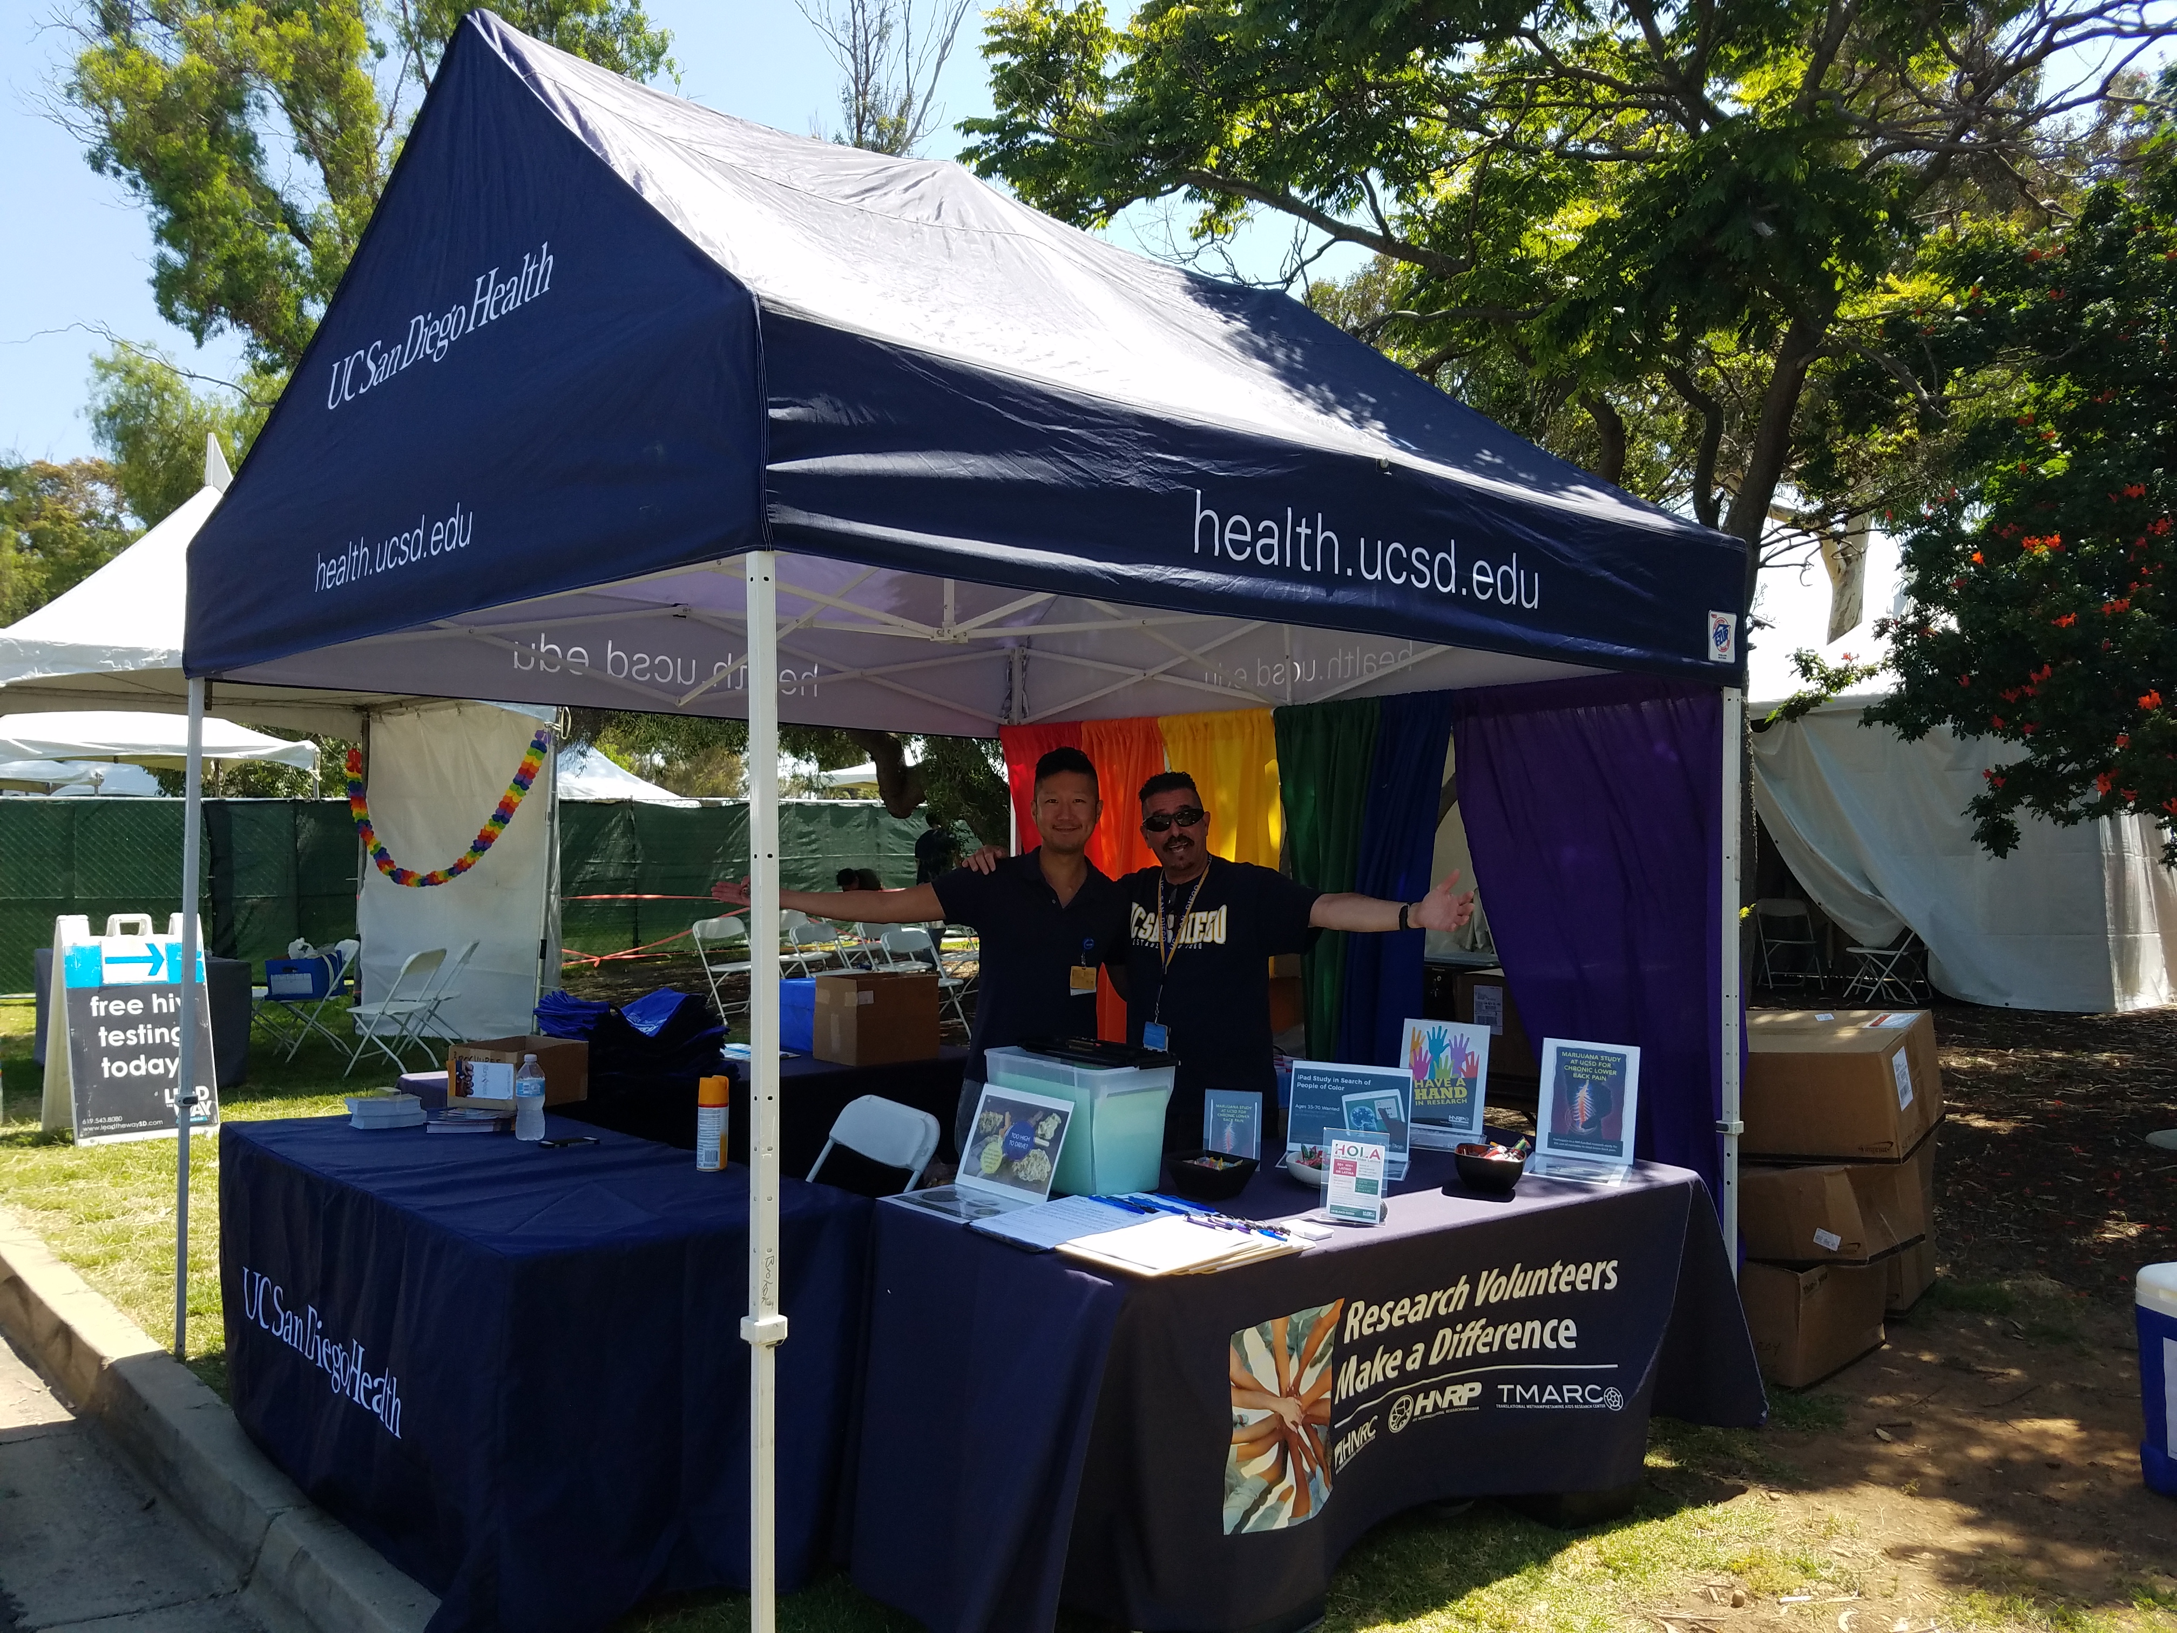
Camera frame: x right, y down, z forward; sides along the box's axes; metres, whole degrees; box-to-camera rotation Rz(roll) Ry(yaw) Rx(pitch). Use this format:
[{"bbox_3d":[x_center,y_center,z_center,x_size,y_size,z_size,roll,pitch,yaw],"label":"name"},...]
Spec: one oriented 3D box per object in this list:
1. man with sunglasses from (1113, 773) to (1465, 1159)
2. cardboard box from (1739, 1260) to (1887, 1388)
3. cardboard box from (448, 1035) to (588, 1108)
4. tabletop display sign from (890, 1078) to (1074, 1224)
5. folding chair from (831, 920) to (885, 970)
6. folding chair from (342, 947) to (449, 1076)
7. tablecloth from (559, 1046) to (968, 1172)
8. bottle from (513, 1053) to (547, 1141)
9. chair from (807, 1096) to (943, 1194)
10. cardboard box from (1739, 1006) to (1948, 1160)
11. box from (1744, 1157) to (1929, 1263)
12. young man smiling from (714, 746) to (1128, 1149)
[{"bbox_3d":[0.406,0.705,4.009,1.080,1.640,0.420,0,-1,12],"label":"man with sunglasses"},{"bbox_3d":[1.963,1.390,4.728,0.600,0.310,0.450,1,-1,-44],"label":"cardboard box"},{"bbox_3d":[-1.559,0.706,4.482,0.245,0.160,0.265,0,-1,28],"label":"cardboard box"},{"bbox_3d":[-0.232,0.691,3.388,0.295,0.203,0.279,1,-1,-45],"label":"tabletop display sign"},{"bbox_3d":[-2.006,1.261,14.486,0.480,0.790,0.450,0,-1,40],"label":"folding chair"},{"bbox_3d":[-4.316,1.203,10.226,0.470,0.785,0.450,0,-1,3],"label":"folding chair"},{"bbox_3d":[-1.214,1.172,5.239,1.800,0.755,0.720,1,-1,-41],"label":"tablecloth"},{"bbox_3d":[-1.359,0.678,3.987,0.068,0.206,0.068,0,-1,0],"label":"bottle"},{"bbox_3d":[-0.696,1.151,4.306,0.480,0.790,0.450,1,-1,-39],"label":"chair"},{"bbox_3d":[2.198,0.811,4.988,0.590,0.315,0.530,-6,3,41],"label":"cardboard box"},{"bbox_3d":[2.154,1.122,4.807,0.430,0.255,0.440,0,-1,42],"label":"box"},{"bbox_3d":[-0.374,0.669,3.939,1.070,1.690,0.400,0,-1,0],"label":"young man smiling"}]

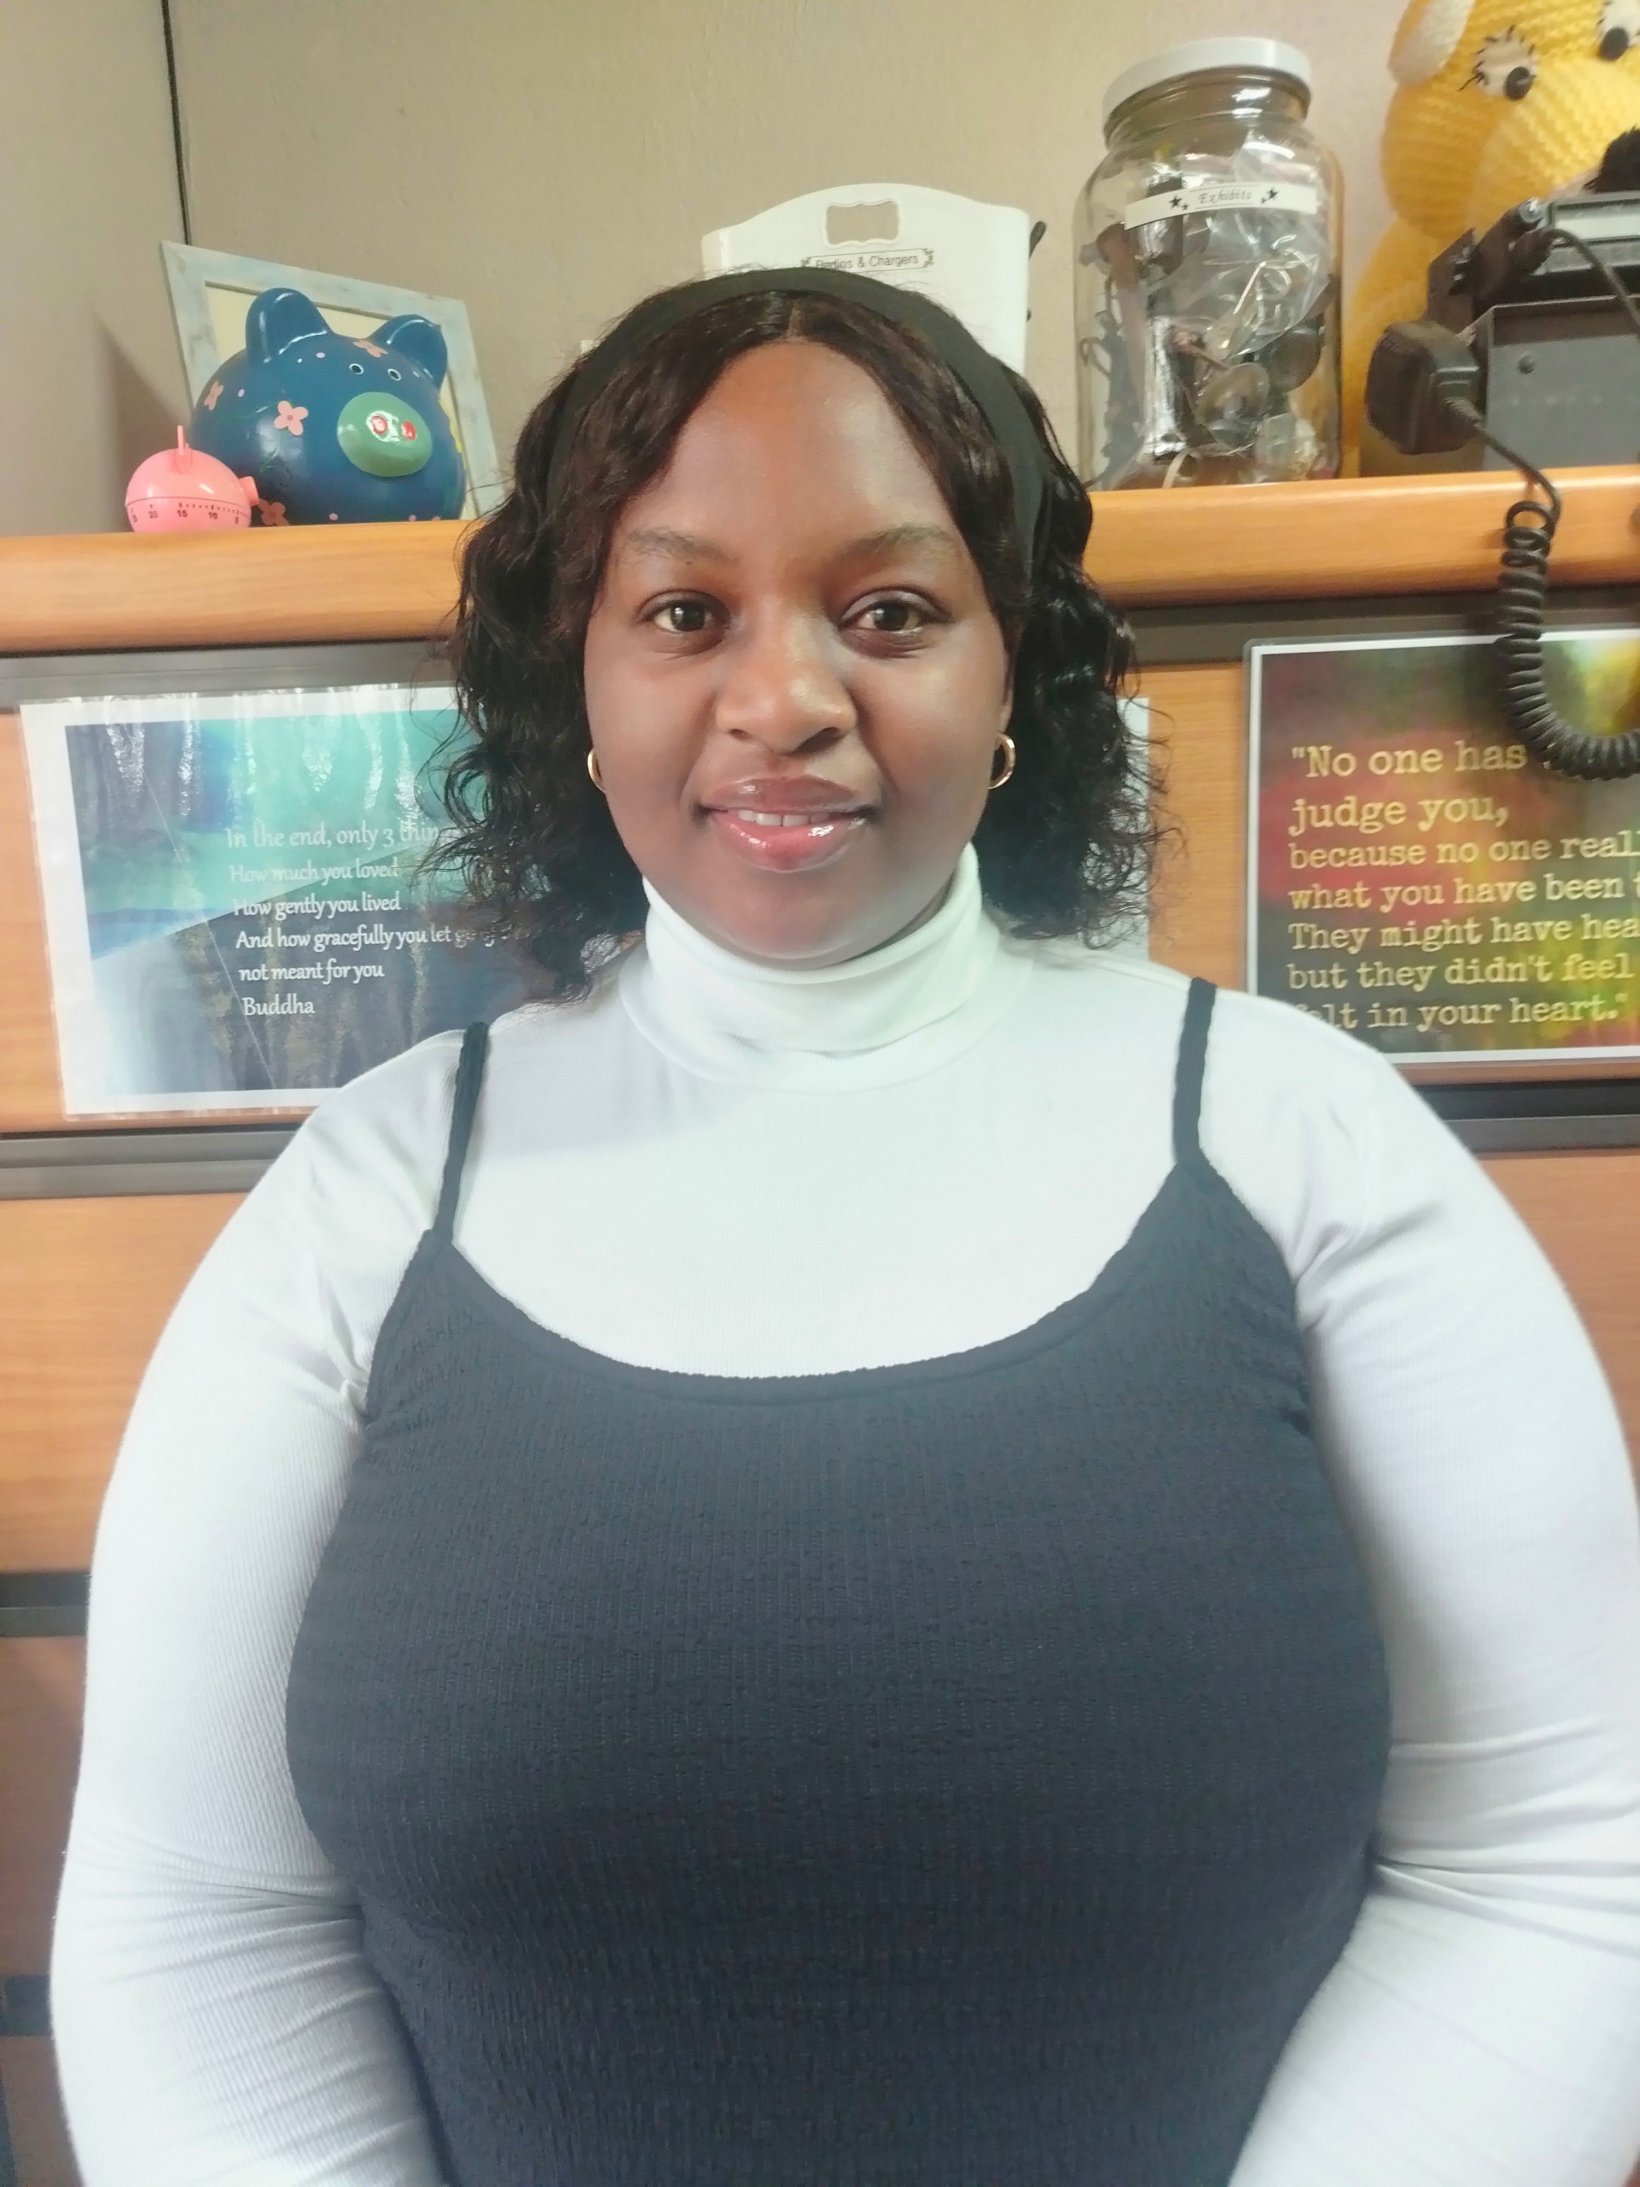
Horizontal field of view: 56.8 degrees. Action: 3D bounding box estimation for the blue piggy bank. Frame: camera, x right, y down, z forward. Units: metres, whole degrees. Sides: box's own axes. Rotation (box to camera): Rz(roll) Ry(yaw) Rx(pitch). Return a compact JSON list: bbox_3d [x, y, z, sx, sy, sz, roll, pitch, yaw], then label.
[{"bbox_3d":[-0.284,-0.372,0.884,0.154,0.142,0.172,-9,11,-37],"label":"blue piggy bank"}]

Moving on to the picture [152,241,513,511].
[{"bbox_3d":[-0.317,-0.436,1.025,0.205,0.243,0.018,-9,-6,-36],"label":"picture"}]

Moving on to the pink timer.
[{"bbox_3d":[-0.334,-0.319,0.811,0.069,0.064,0.063,-5,9,-18],"label":"pink timer"}]

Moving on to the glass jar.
[{"bbox_3d":[0.224,-0.445,0.879,0.150,0.250,0.150,-2,9,2],"label":"glass jar"}]

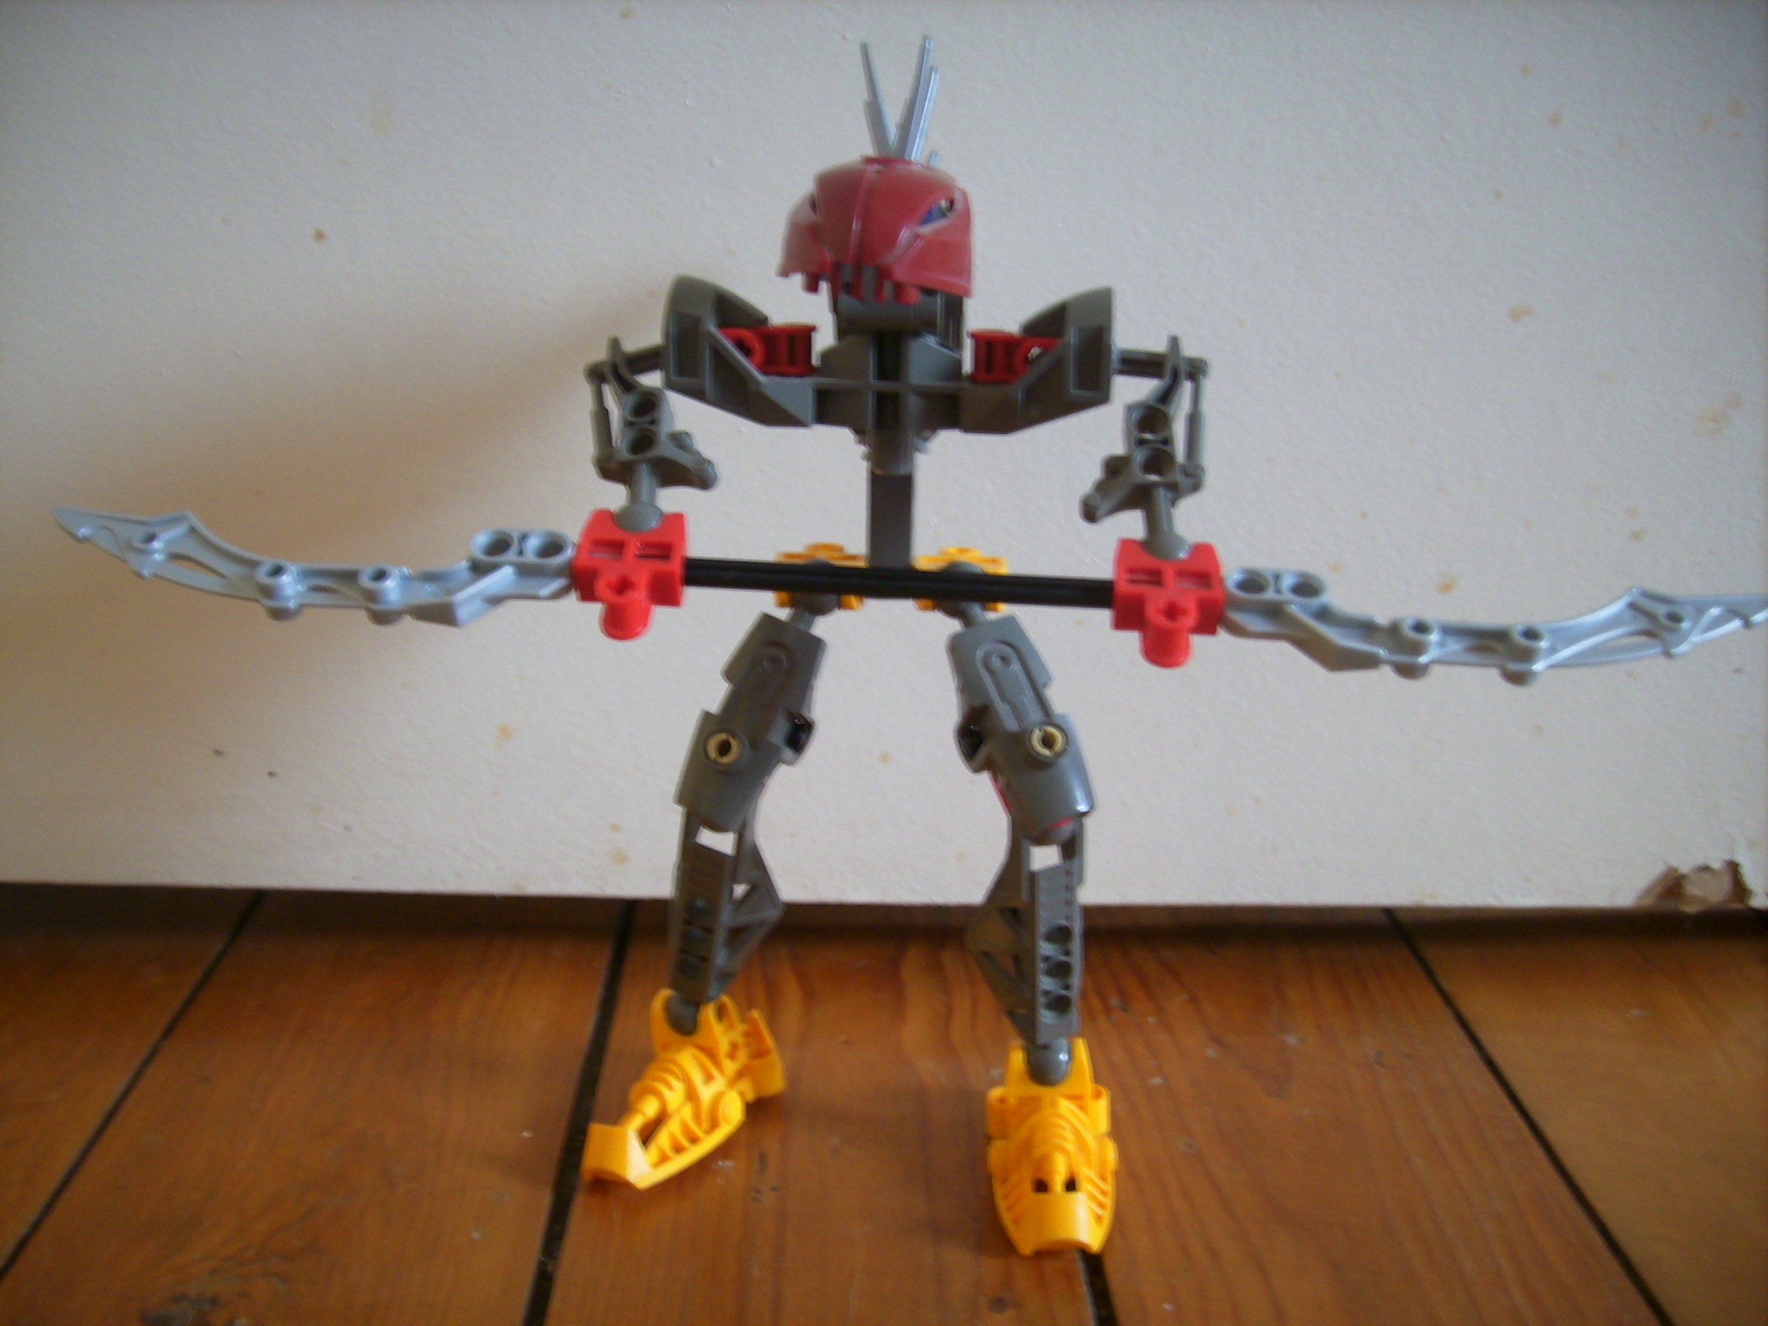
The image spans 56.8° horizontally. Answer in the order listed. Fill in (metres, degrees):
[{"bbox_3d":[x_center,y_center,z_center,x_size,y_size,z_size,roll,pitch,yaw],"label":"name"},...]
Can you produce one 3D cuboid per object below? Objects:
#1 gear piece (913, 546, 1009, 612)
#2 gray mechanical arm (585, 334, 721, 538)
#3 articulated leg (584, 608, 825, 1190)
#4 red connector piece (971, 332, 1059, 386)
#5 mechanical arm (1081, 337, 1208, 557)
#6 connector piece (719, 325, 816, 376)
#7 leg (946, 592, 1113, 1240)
[{"bbox_3d":[0.014,-0.015,0.293,0.017,0.011,0.016,2,20,0],"label":"gear piece"},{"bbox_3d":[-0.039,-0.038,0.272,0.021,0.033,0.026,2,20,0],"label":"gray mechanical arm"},{"bbox_3d":[-0.032,0.041,0.291,0.038,0.095,0.046,7,20,14],"label":"articulated leg"},{"bbox_3d":[0.023,-0.053,0.282,0.017,0.009,0.009,1,20,-5],"label":"red connector piece"},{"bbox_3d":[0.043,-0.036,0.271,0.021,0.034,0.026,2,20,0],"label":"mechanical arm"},{"bbox_3d":[-0.020,-0.054,0.282,0.017,0.009,0.009,4,20,5],"label":"connector piece"},{"bbox_3d":[0.025,0.044,0.284,0.030,0.098,0.050,3,20,3],"label":"leg"}]

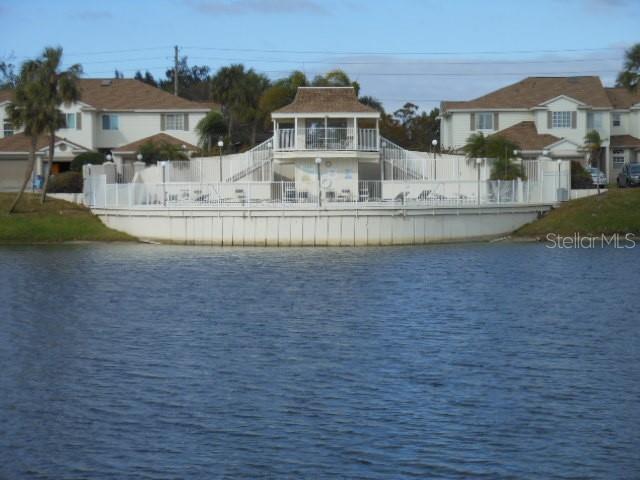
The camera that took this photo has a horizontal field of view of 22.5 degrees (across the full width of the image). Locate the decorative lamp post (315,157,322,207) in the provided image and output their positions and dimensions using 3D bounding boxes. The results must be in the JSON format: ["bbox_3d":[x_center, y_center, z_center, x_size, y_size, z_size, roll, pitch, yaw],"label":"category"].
[{"bbox_3d":[-0.048,-2.766,77.500,0.290,2.371,0.290,0,2,0],"label":"decorative lamp post"}]

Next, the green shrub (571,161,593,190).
[{"bbox_3d":[16.064,-4.031,99.000,1.500,1.723,1.500,0,2,0],"label":"green shrub"}]

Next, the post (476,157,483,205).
[{"bbox_3d":[8.131,-2.962,82.000,0.290,2.406,0.290,0,2,0],"label":"post"}]

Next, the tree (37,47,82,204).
[{"bbox_3d":[-15.143,-6.656,93.500,2.700,9.184,2.600,0,2,0],"label":"tree"}]

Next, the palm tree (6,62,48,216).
[{"bbox_3d":[-16.605,-5.855,91.000,2.500,8.599,2.500,0,2,0],"label":"palm tree"}]

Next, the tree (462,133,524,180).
[{"bbox_3d":[9.708,-4.644,90.000,3.400,2.742,3.000,0,2,0],"label":"tree"}]

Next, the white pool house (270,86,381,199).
[{"bbox_3d":[0.366,-5.818,98.000,6.500,7.000,6.300,0,2,0],"label":"white pool house"}]

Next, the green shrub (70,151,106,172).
[{"bbox_3d":[-14.680,-4.597,102.000,2.400,2.156,2.200,0,2,0],"label":"green shrub"}]

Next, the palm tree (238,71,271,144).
[{"bbox_3d":[-4.968,-8.419,122.000,2.800,8.874,2.800,0,2,0],"label":"palm tree"}]

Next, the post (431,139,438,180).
[{"bbox_3d":[6.363,-4.426,89.000,0.290,2.324,0.290,0,2,0],"label":"post"}]

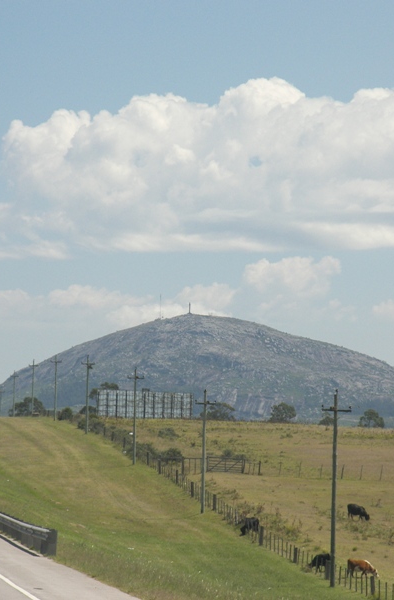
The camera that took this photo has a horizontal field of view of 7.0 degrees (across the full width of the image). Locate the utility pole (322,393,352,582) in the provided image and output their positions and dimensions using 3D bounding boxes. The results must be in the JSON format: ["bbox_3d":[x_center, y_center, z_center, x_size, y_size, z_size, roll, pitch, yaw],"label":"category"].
[{"bbox_3d":[7.352,10.087,173.000,1.600,10.500,0.280,1,-2,-5],"label":"utility pole"}]

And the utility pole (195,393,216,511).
[{"bbox_3d":[0.551,11.455,244.000,1.600,9.350,0.280,1,-2,-5],"label":"utility pole"}]

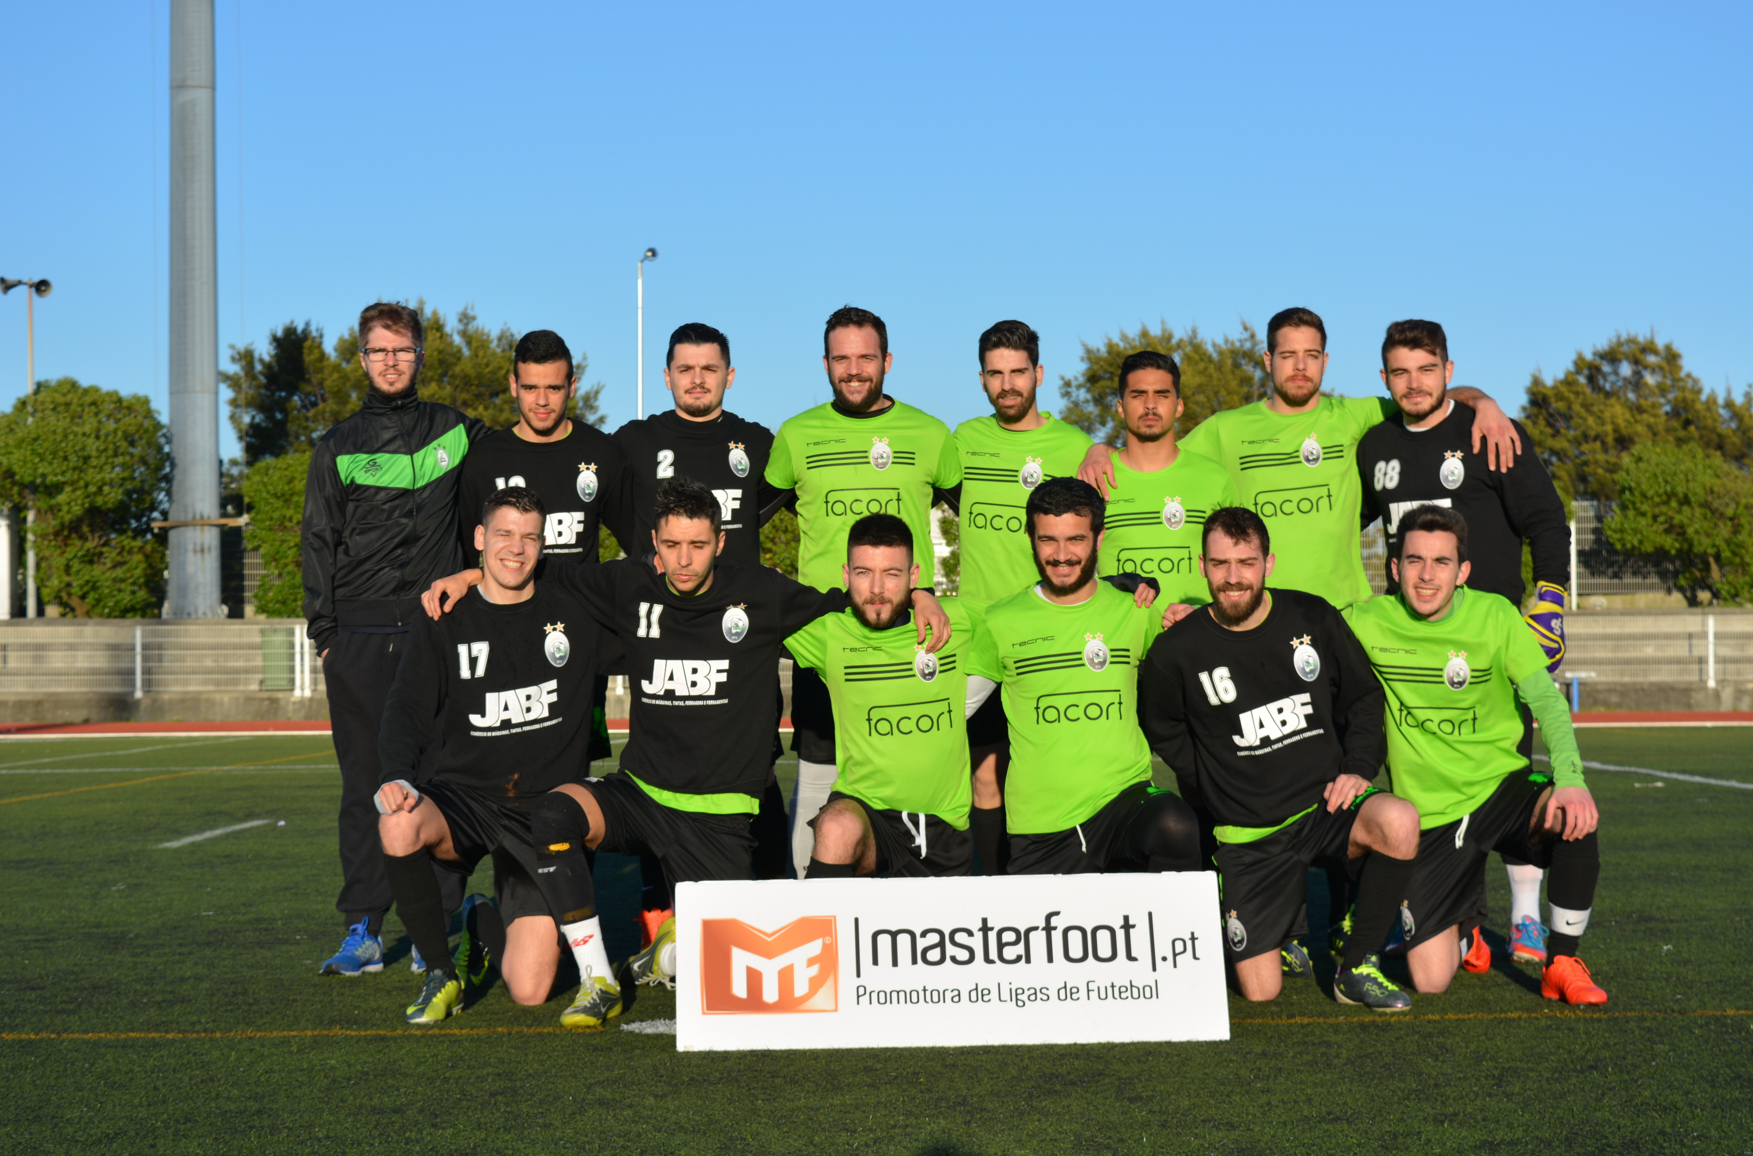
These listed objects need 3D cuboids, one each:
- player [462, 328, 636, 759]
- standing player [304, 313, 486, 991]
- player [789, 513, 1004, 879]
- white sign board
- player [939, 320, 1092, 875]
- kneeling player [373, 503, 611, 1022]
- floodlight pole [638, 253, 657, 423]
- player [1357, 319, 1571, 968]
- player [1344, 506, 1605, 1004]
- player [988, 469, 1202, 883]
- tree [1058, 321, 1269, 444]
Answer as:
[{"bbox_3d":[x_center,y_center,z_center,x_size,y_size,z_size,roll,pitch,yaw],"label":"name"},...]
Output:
[{"bbox_3d":[-0.907,0.188,9.250,0.550,1.760,0.350,0,-1,-3],"label":"player"},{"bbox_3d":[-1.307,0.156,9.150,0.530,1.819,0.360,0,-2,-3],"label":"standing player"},{"bbox_3d":[0.035,0.438,8.170,0.560,1.179,0.820,0,-2,-3],"label":"player"},{"bbox_3d":[0.162,0.839,7.370,1.200,0.390,0.030,-1,-26,-2],"label":"white sign board"},{"bbox_3d":[0.394,0.174,9.150,0.500,1.751,0.360,-1,-2,3],"label":"player"},{"bbox_3d":[-0.928,0.412,8.200,0.600,1.250,0.850,-1,-2,1],"label":"kneeling player"},{"bbox_3d":[-4.931,-3.016,72.000,0.400,8.100,0.330,-1,-2,30],"label":"floodlight pole"},{"bbox_3d":[1.616,0.169,9.250,0.600,1.760,0.360,-1,-2,14],"label":"player"},{"bbox_3d":[1.488,0.418,8.400,0.650,1.220,0.850,-1,-1,5],"label":"player"},{"bbox_3d":[0.511,0.394,8.170,0.580,1.258,0.820,-1,-2,0],"label":"player"},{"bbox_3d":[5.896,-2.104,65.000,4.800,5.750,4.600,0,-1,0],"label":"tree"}]

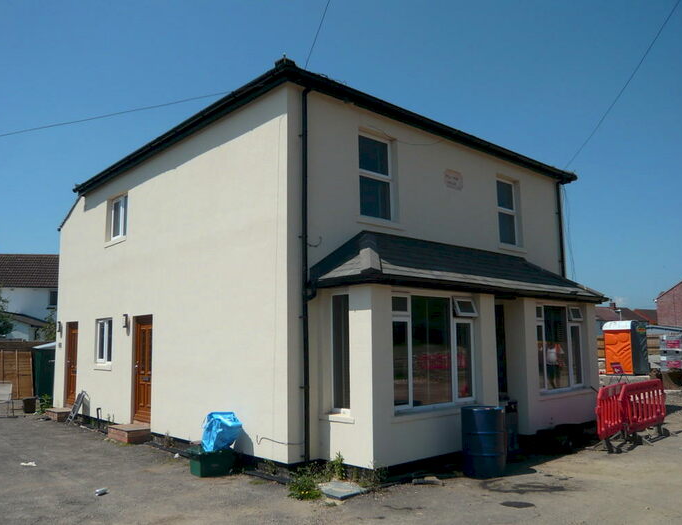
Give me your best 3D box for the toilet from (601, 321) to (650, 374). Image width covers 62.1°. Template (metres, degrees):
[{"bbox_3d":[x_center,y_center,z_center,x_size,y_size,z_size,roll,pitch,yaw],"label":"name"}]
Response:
[{"bbox_3d":[12.102,3.624,24.000,1.100,2.300,1.200,4,-9,-30],"label":"toilet"}]

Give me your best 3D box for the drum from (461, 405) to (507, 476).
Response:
[{"bbox_3d":[1.949,2.438,7.716,0.585,0.870,0.585,-1,-8,0],"label":"drum"}]

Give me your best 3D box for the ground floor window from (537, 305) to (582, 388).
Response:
[{"bbox_3d":[4.263,1.643,11.006,1.670,1.600,0.140,6,-10,-42],"label":"ground floor window"}]

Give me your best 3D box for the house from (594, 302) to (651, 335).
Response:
[{"bbox_3d":[49.792,11.405,105.000,13.500,7.800,8.500,-2,-8,9],"label":"house"}]

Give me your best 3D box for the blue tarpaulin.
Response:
[{"bbox_3d":[-1.709,2.438,8.193,0.500,0.560,0.420,3,-9,-27],"label":"blue tarpaulin"}]

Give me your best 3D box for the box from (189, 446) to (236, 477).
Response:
[{"bbox_3d":[-1.815,2.802,7.999,0.530,0.320,0.400,4,-9,-30],"label":"box"}]

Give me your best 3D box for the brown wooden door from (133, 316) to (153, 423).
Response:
[{"bbox_3d":[-3.907,2.122,11.372,0.100,2.080,0.890,6,-10,-42],"label":"brown wooden door"}]

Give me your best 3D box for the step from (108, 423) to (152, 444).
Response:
[{"bbox_3d":[-4.091,3.309,10.984,0.440,0.220,0.920,6,-10,-42],"label":"step"}]

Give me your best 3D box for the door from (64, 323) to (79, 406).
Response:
[{"bbox_3d":[-6.841,2.594,14.548,0.100,2.080,0.890,6,-10,-42],"label":"door"}]

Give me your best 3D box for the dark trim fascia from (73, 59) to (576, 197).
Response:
[{"bbox_3d":[-0.507,-1.909,14.274,9.062,0.260,8.960,6,-10,-42],"label":"dark trim fascia"}]

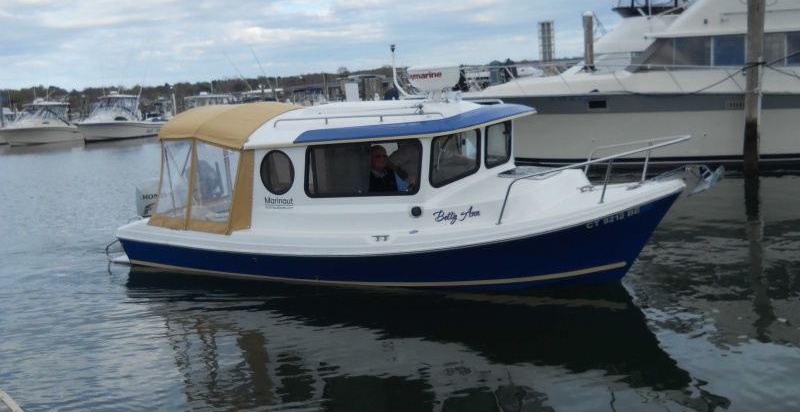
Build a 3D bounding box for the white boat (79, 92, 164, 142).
[{"bbox_3d":[-15.980,-5.489,51.405,2.700,3.050,7.600,3,11,42],"label":"white boat"}]

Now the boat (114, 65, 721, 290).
[{"bbox_3d":[-0.342,-0.293,9.302,7.350,2.420,2.500,1,10,32],"label":"boat"}]

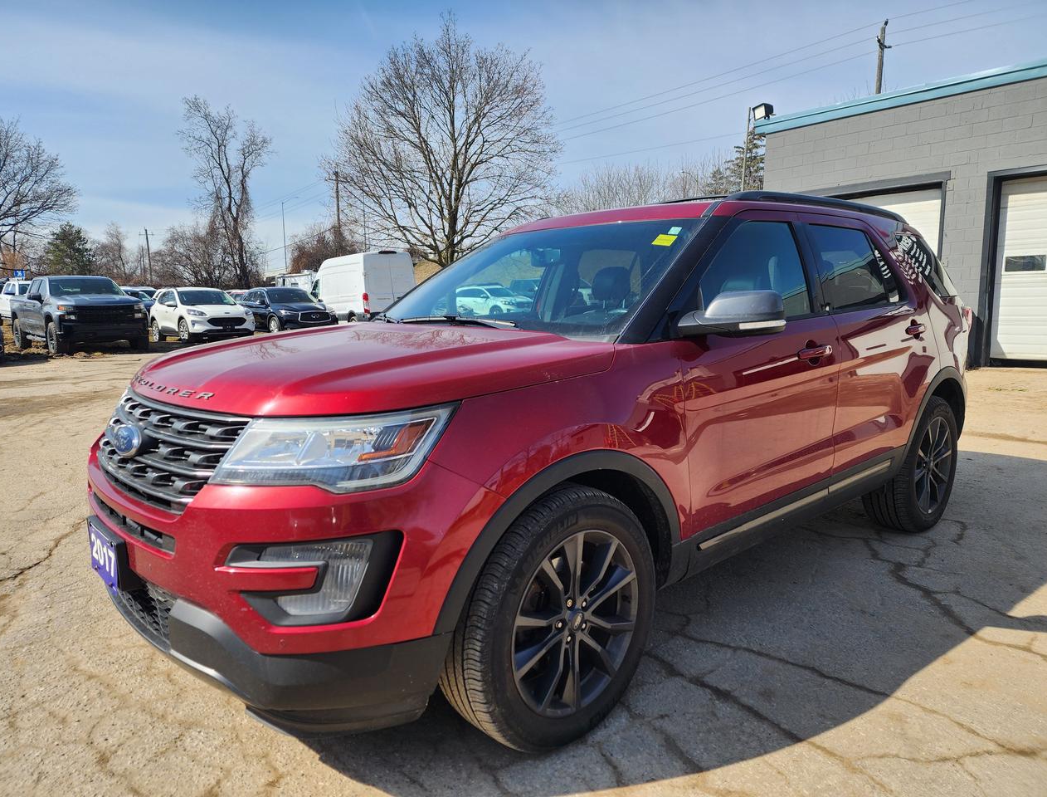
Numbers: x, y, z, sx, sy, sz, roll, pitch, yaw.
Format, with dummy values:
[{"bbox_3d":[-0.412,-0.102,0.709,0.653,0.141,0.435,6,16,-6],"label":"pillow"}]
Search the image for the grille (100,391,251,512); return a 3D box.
[{"bbox_3d":[-1.115,0.144,2.125,0.190,0.310,1.030,8,0,-43],"label":"grille"}]

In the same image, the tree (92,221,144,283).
[{"bbox_3d":[-37.334,-11.884,65.000,4.900,8.600,4.700,-5,9,-30],"label":"tree"}]

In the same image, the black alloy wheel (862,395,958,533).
[{"bbox_3d":[2.232,0.365,4.067,0.760,0.760,0.260,-8,10,-41],"label":"black alloy wheel"}]

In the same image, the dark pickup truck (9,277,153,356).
[{"bbox_3d":[-12.430,-2.322,19.566,5.870,1.960,2.060,7,11,44],"label":"dark pickup truck"}]

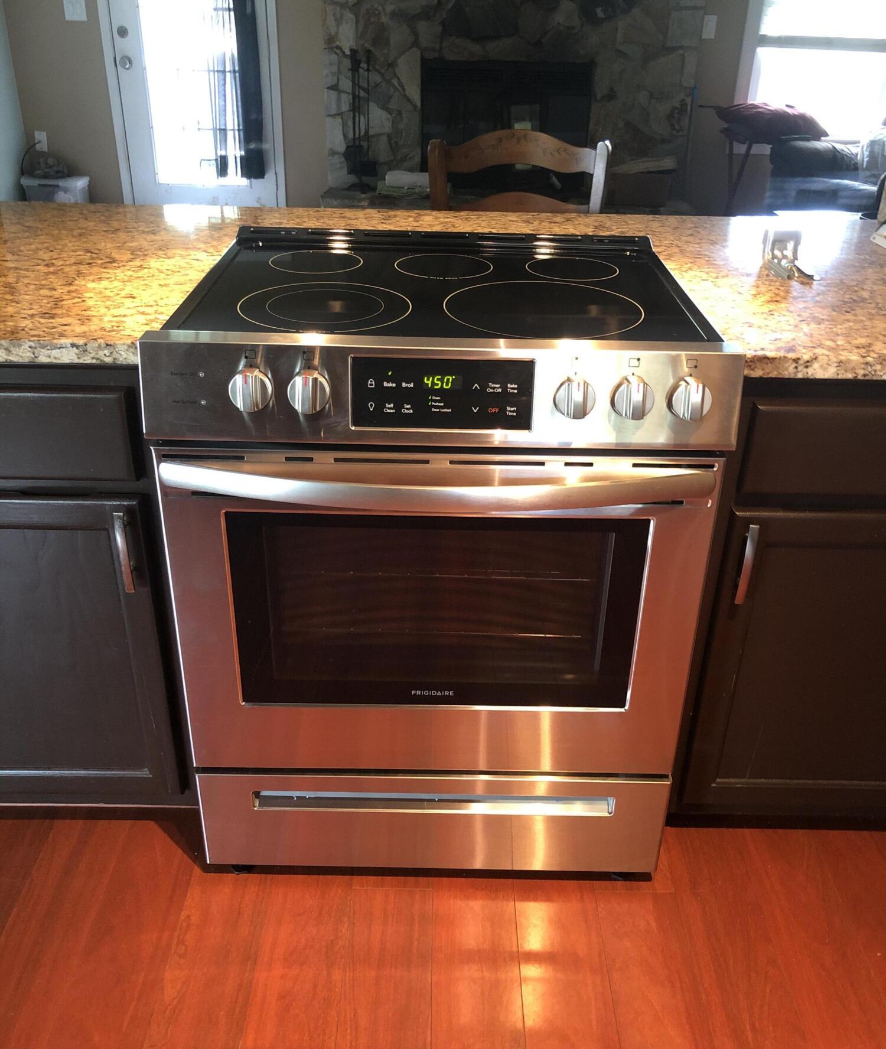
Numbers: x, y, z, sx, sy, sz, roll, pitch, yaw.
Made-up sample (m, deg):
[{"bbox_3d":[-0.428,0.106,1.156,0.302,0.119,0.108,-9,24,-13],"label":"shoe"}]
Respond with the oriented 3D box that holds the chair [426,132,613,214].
[{"bbox_3d":[0.178,-0.411,2.403,0.460,1.030,0.500,1,28,0],"label":"chair"}]

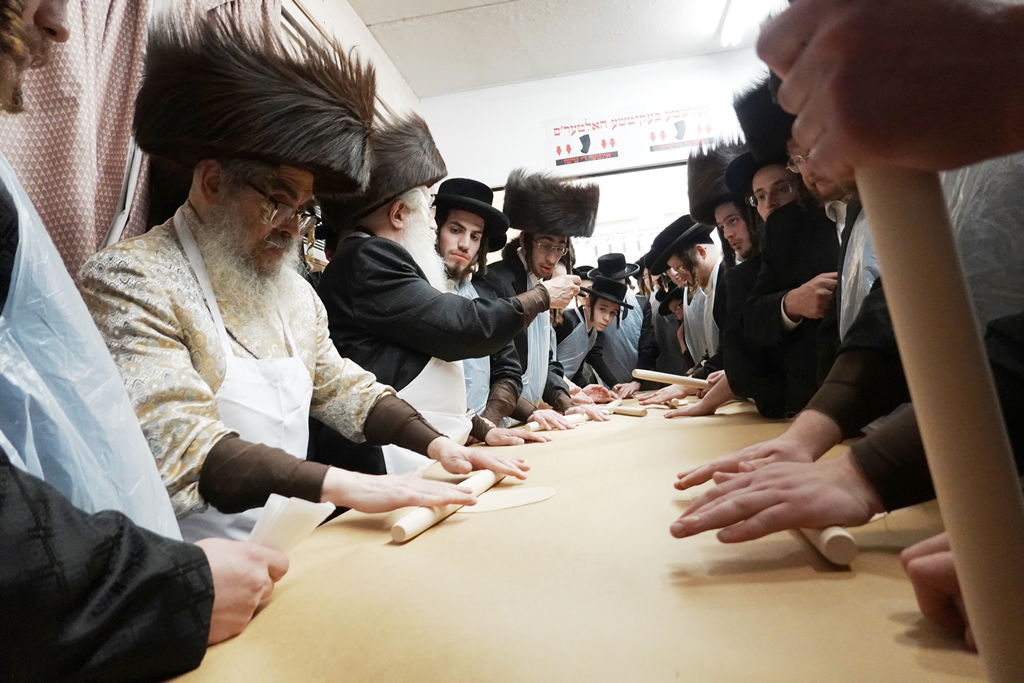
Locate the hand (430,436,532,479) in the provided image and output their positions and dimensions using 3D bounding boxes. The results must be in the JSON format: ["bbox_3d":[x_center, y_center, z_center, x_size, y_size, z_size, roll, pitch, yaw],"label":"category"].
[{"bbox_3d":[-0.054,0.207,1.225,0.190,0.060,0.100,9,5,22],"label":"hand"}]

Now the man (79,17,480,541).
[{"bbox_3d":[-0.324,0.353,1.068,0.655,1.600,0.590,-6,-1,19],"label":"man"}]

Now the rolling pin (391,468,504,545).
[{"bbox_3d":[-0.073,0.233,1.052,0.026,0.026,0.430,-6,-1,18],"label":"rolling pin"}]

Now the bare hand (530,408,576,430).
[{"bbox_3d":[0.111,0.215,1.865,0.090,0.055,0.170,-5,8,-39],"label":"bare hand"}]

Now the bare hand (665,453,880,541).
[{"bbox_3d":[0.260,0.158,0.678,0.205,0.060,0.110,-5,-1,-12],"label":"bare hand"}]

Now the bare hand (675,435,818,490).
[{"bbox_3d":[0.308,0.155,0.882,0.200,0.060,0.100,-9,0,-15],"label":"bare hand"}]

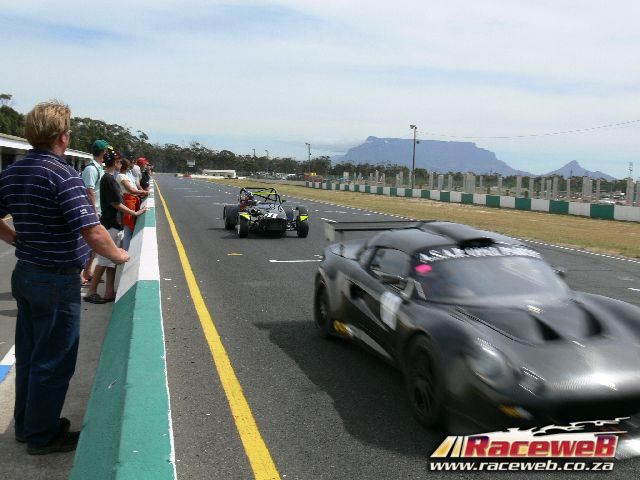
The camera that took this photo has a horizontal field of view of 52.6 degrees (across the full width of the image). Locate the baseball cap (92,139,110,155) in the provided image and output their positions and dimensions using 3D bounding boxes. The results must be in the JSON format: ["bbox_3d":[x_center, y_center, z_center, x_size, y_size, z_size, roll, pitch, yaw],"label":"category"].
[{"bbox_3d":[-2.742,-1.178,8.120,0.250,0.140,0.180,-2,7,-28],"label":"baseball cap"}]

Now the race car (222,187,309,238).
[{"bbox_3d":[-1.391,-0.731,16.225,1.670,1.130,3.200,-1,6,-17],"label":"race car"}]

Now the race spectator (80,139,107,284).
[{"bbox_3d":[-2.834,-0.359,8.150,0.420,1.820,0.500,-3,7,-30],"label":"race spectator"}]

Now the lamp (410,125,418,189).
[{"bbox_3d":[9.831,-8.696,68.000,0.750,6.743,0.450,-1,6,-14],"label":"lamp"}]

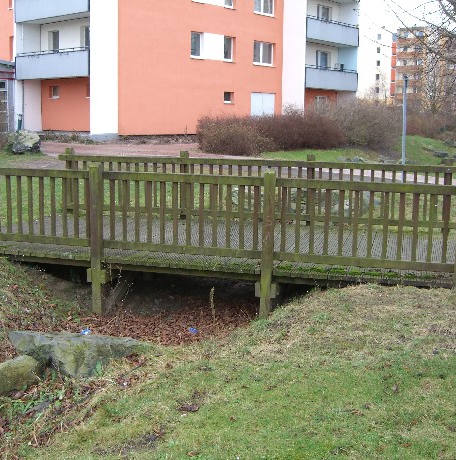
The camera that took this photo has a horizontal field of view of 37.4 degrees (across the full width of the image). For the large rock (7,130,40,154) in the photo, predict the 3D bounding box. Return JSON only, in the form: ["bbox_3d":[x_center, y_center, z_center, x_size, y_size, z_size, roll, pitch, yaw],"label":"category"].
[{"bbox_3d":[-6.795,-2.912,22.500,1.050,0.750,0.900,1,9,0],"label":"large rock"}]

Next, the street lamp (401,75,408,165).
[{"bbox_3d":[4.514,-2.505,17.112,0.130,2.810,0.130,1,9,0],"label":"street lamp"}]

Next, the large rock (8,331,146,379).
[{"bbox_3d":[-1.362,1.121,6.020,1.150,0.330,0.480,2,10,8],"label":"large rock"}]

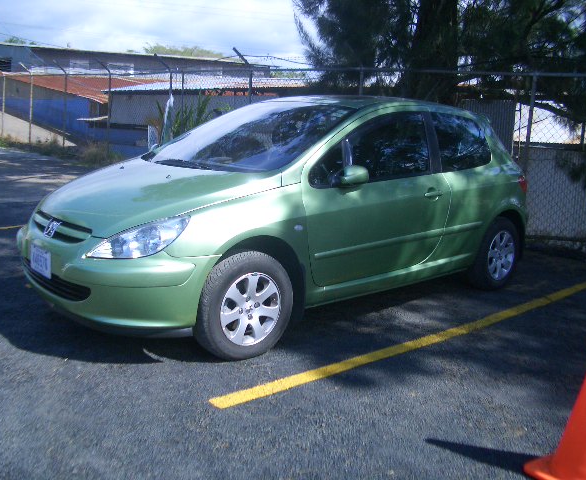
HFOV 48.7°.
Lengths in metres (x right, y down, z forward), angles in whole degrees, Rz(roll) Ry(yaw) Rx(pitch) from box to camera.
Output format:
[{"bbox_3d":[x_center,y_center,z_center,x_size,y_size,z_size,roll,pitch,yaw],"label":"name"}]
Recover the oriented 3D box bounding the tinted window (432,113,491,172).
[{"bbox_3d":[1.252,-0.731,4.855,0.680,0.450,0.100,-9,-5,-46],"label":"tinted window"}]

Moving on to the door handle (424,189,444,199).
[{"bbox_3d":[0.967,-0.315,4.444,0.200,0.060,0.050,-7,14,-42],"label":"door handle"}]

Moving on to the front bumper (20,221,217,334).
[{"bbox_3d":[-1.175,0.175,3.748,0.600,0.480,1.700,-7,14,-42],"label":"front bumper"}]

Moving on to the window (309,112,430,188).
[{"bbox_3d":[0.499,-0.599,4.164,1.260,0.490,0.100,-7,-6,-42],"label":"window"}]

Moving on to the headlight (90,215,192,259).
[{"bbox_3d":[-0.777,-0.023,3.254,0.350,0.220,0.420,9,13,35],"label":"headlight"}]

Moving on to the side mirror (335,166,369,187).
[{"bbox_3d":[0.308,-0.364,3.719,0.160,0.130,0.200,-7,14,-42],"label":"side mirror"}]

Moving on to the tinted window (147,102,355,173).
[{"bbox_3d":[-0.283,-0.740,4.381,1.030,0.190,1.420,-37,32,-32],"label":"tinted window"}]

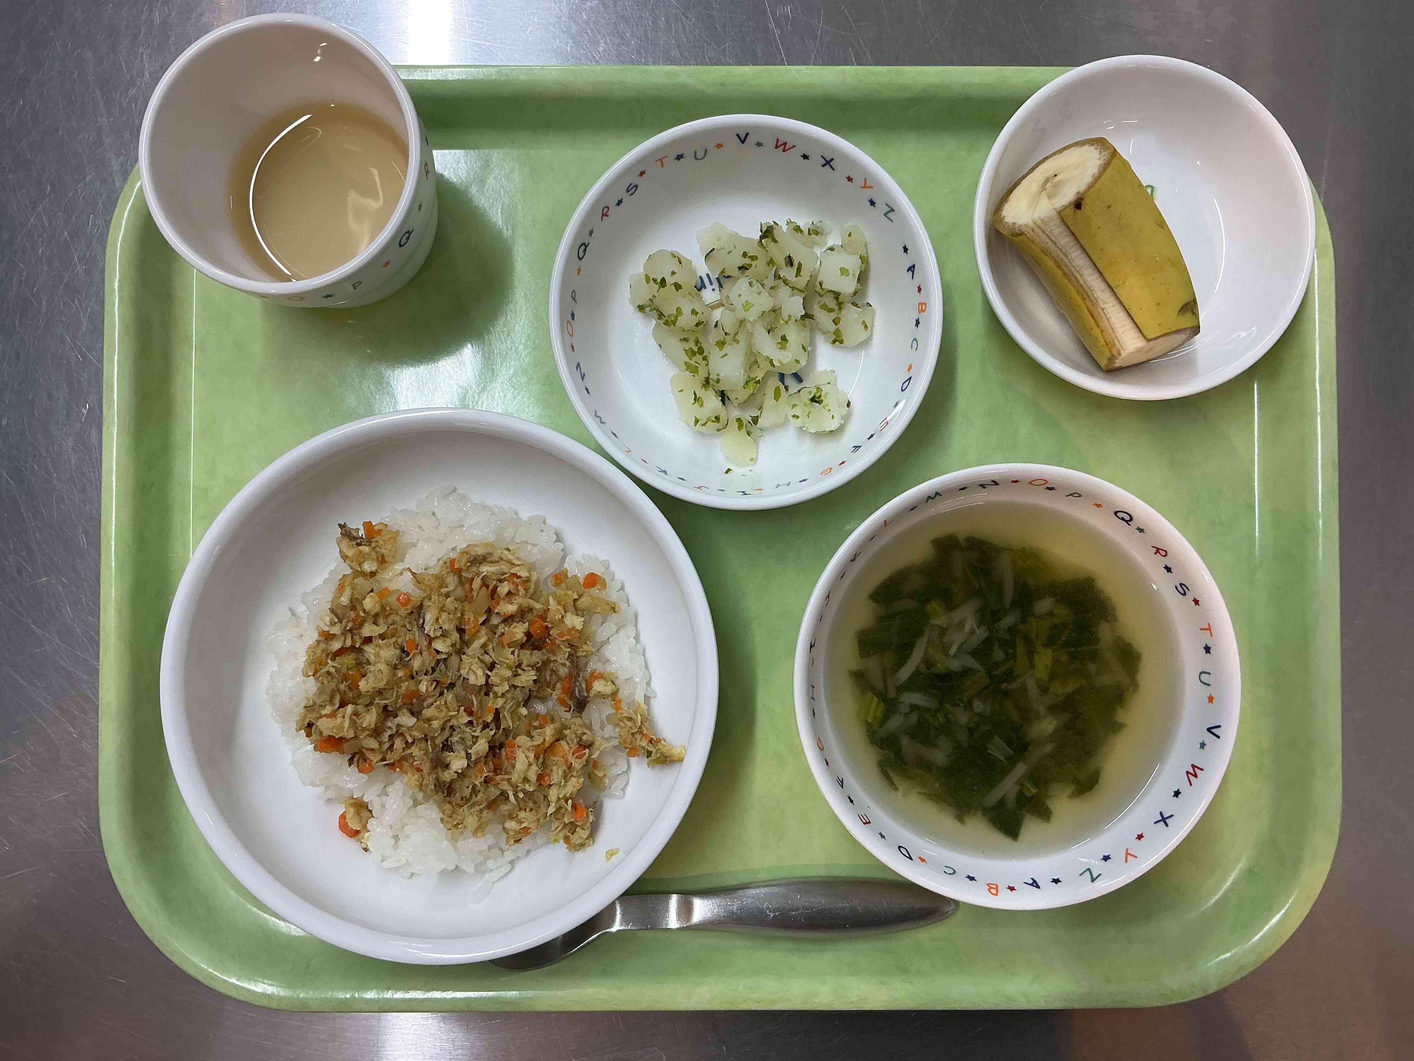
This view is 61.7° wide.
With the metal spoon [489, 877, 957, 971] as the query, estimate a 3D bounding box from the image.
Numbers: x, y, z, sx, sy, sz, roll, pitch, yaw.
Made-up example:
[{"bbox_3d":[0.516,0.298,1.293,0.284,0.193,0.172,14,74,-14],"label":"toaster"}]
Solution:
[{"bbox_3d":[-0.001,0.116,0.359,0.156,0.020,0.033,-1,89,0],"label":"metal spoon"}]

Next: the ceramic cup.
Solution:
[{"bbox_3d":[-0.111,-0.097,0.340,0.073,0.064,0.073,0,89,0],"label":"ceramic cup"}]

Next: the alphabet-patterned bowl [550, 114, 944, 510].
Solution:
[{"bbox_3d":[0.011,-0.062,0.354,0.112,0.036,0.112,0,89,0],"label":"alphabet-patterned bowl"}]

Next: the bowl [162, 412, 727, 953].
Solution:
[{"bbox_3d":[-0.075,0.044,0.350,0.155,0.039,0.155,0,89,0],"label":"bowl"}]

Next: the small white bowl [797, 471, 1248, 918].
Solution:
[{"bbox_3d":[0.083,0.043,0.345,0.119,0.052,0.119,0,89,0],"label":"small white bowl"}]

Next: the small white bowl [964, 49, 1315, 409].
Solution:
[{"bbox_3d":[0.125,-0.086,0.356,0.098,0.035,0.098,0,89,0],"label":"small white bowl"}]

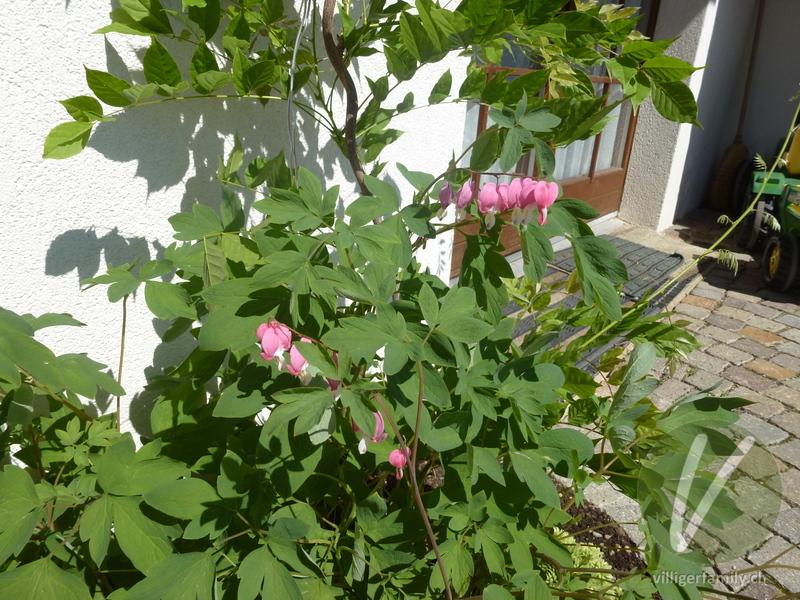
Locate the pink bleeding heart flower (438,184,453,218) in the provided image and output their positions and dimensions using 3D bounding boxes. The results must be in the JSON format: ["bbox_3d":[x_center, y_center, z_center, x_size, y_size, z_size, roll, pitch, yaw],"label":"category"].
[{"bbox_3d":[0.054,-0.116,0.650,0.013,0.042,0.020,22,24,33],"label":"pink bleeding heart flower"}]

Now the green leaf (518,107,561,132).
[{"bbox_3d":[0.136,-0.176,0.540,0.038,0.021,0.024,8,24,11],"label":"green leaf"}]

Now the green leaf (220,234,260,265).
[{"bbox_3d":[-0.218,-0.069,0.760,0.056,0.043,0.035,-4,22,-16],"label":"green leaf"}]

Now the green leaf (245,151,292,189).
[{"bbox_3d":[-0.242,-0.242,1.030,0.083,0.066,0.041,-3,24,-13],"label":"green leaf"}]

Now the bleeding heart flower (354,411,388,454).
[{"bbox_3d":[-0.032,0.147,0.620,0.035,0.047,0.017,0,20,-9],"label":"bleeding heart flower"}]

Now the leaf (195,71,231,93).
[{"bbox_3d":[-0.338,-0.394,1.000,0.061,0.035,0.038,-5,25,-17],"label":"leaf"}]

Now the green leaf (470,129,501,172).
[{"bbox_3d":[0.120,-0.210,0.780,0.043,0.065,0.030,5,21,7],"label":"green leaf"}]

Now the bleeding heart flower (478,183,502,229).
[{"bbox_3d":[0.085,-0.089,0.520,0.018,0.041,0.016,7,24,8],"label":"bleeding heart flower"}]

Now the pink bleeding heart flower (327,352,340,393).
[{"bbox_3d":[-0.055,0.060,0.460,0.020,0.035,0.020,0,21,-7],"label":"pink bleeding heart flower"}]

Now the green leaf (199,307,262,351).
[{"bbox_3d":[-0.175,0.030,0.580,0.072,0.026,0.040,-5,25,-17],"label":"green leaf"}]

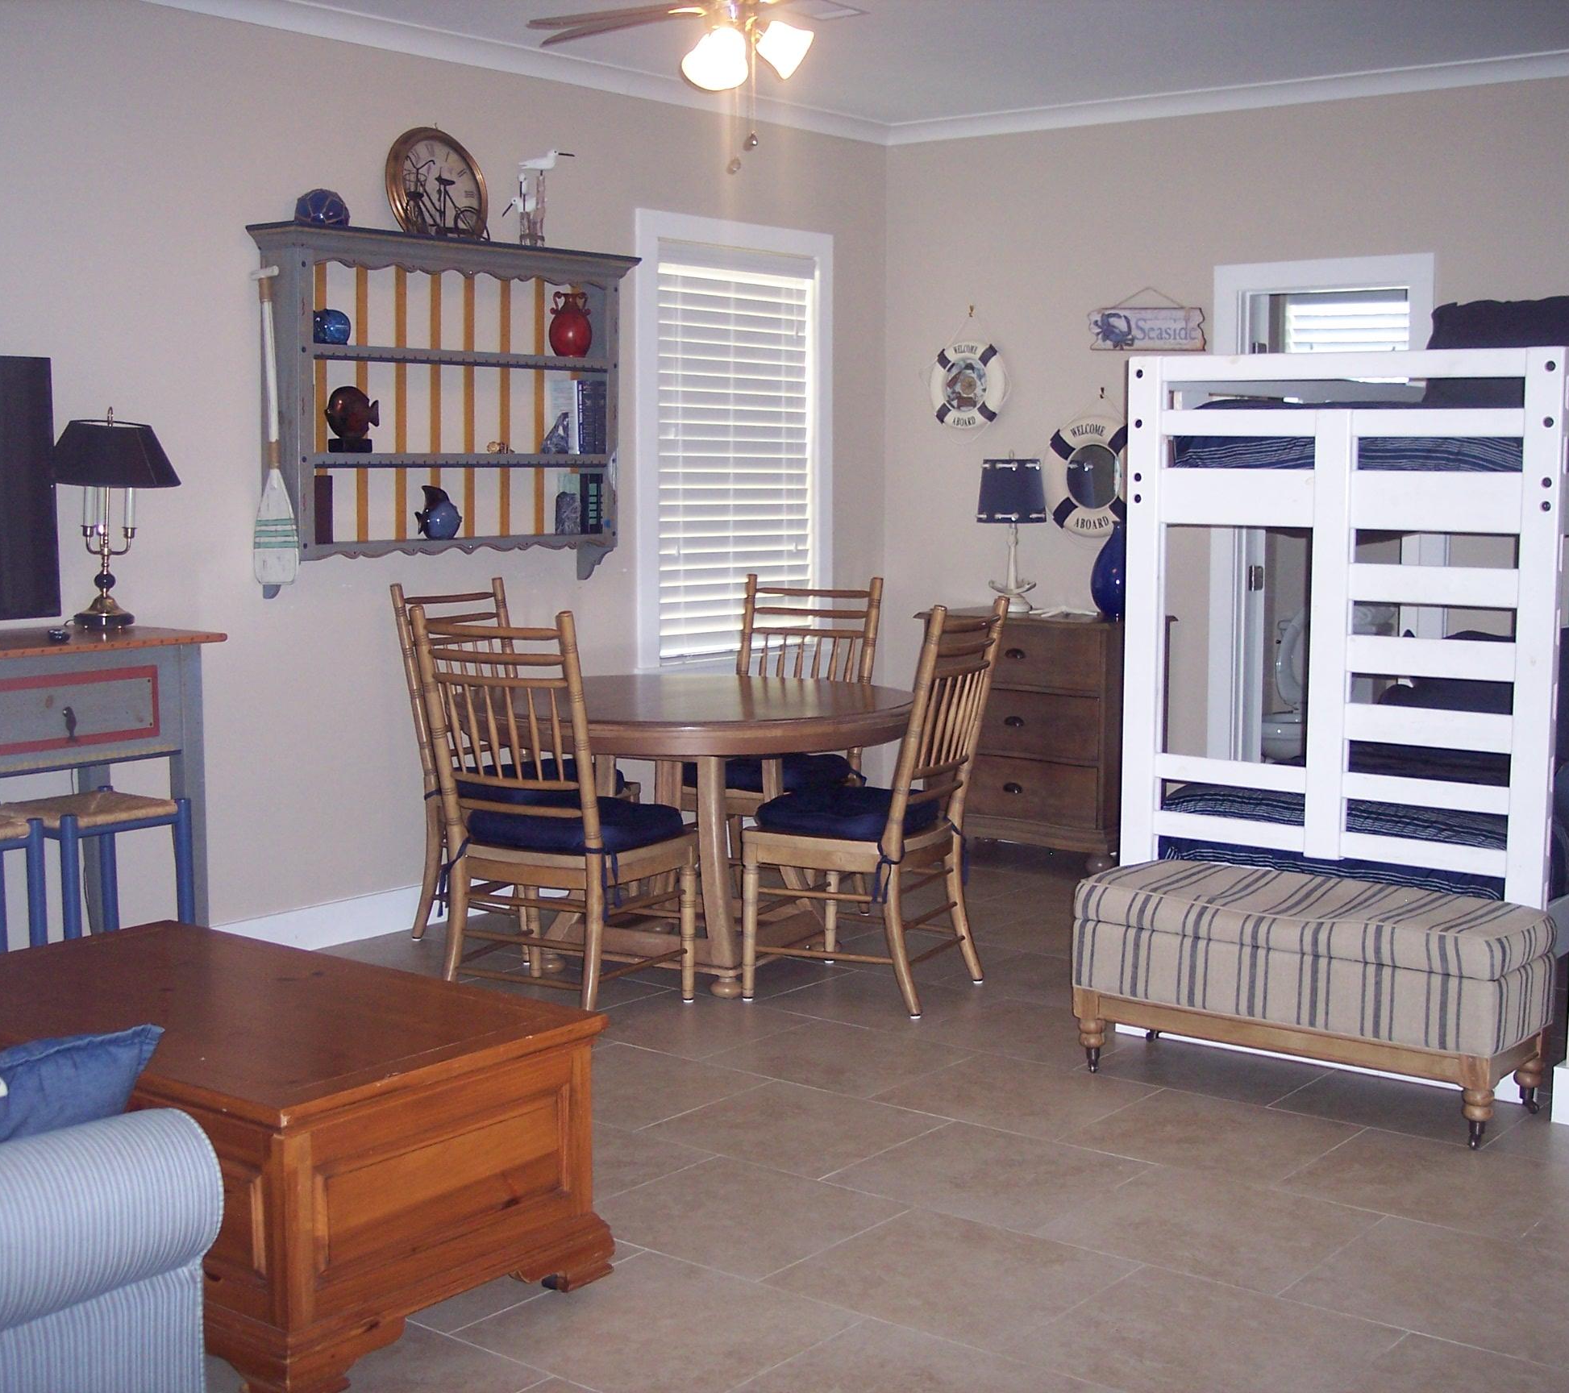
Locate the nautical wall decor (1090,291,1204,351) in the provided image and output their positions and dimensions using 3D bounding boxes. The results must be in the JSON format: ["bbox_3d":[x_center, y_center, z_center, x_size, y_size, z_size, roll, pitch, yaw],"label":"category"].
[{"bbox_3d":[1.284,-1.341,7.454,0.482,0.228,0.022,5,8,38],"label":"nautical wall decor"}]

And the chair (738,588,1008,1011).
[{"bbox_3d":[0.258,0.274,5.709,0.570,1.081,0.523,3,7,27],"label":"chair"}]

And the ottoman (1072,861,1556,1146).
[{"bbox_3d":[1.202,0.681,4.819,1.006,0.478,0.393,5,8,37],"label":"ottoman"}]

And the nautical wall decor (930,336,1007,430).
[{"bbox_3d":[0.715,-1.197,8.068,0.341,0.340,0.041,5,8,37],"label":"nautical wall decor"}]

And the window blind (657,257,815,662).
[{"bbox_3d":[-0.186,-0.873,7.566,0.060,1.445,0.885,5,8,38],"label":"window blind"}]

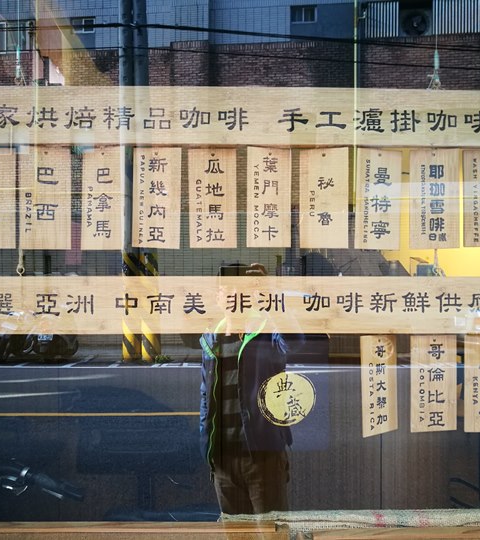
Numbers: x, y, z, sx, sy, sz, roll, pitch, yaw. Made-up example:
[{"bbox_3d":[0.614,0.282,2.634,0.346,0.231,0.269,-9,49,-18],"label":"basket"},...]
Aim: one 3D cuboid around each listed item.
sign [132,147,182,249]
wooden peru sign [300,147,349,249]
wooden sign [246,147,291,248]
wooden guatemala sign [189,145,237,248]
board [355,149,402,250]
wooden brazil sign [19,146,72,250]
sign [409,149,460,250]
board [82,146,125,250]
[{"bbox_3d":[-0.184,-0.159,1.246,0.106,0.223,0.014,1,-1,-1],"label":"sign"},{"bbox_3d":[0.189,-0.160,1.254,0.107,0.225,0.014,0,-1,-1],"label":"wooden peru sign"},{"bbox_3d":[0.066,-0.162,1.251,0.097,0.225,0.014,0,-1,-1],"label":"wooden sign"},{"bbox_3d":[-0.059,-0.159,1.249,0.105,0.220,0.014,-1,-1,-1],"label":"wooden guatemala sign"},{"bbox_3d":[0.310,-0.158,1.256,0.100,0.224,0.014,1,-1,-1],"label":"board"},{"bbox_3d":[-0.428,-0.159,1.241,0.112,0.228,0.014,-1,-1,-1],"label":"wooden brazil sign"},{"bbox_3d":[0.437,-0.159,1.259,0.112,0.221,0.014,0,-1,-1],"label":"sign"},{"bbox_3d":[-0.303,-0.158,1.244,0.095,0.228,0.014,1,-1,-1],"label":"board"}]

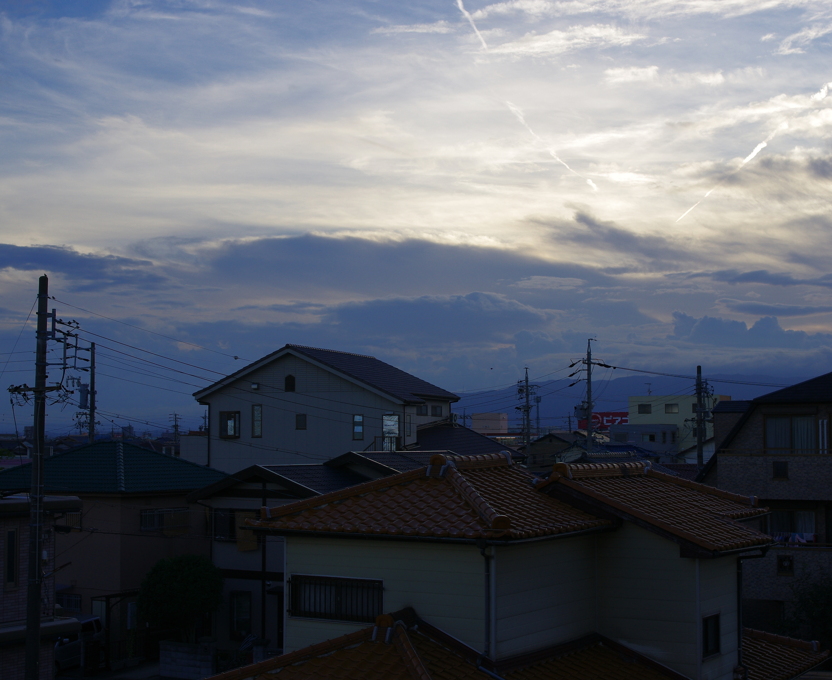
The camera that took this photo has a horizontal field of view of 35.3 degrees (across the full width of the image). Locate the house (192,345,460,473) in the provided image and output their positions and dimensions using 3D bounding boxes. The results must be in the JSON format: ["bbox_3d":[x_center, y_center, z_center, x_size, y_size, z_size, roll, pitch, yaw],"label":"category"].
[{"bbox_3d":[-4.333,6.978,73.953,12.500,12.400,11.600,-2,-5,21],"label":"house"}]

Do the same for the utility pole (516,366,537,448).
[{"bbox_3d":[10.113,9.566,117.614,1.900,13.800,1.100,-3,-5,32],"label":"utility pole"}]

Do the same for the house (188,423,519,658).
[{"bbox_3d":[-1.751,7.462,47.113,7.980,7.400,10.300,-3,-5,32],"label":"house"}]

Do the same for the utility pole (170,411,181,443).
[{"bbox_3d":[-43.159,19.057,234.230,1.900,12.400,1.000,-3,-5,32],"label":"utility pole"}]

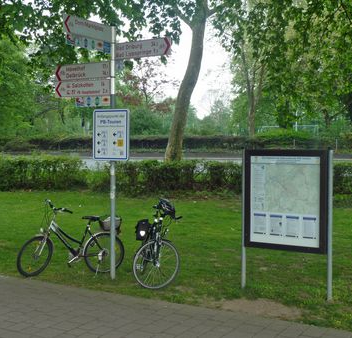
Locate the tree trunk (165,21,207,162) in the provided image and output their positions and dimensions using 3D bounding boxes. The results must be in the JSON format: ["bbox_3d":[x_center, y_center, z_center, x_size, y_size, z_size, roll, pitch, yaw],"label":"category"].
[{"bbox_3d":[0.330,-2.150,20.000,1.400,5.900,0.800,0,2,0],"label":"tree trunk"}]

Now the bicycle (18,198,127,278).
[{"bbox_3d":[-1.630,1.085,9.080,1.710,1.190,0.600,0,2,-16],"label":"bicycle"}]

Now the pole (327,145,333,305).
[{"bbox_3d":[2.045,0.750,7.570,0.060,2.000,0.060,2,3,27],"label":"pole"}]

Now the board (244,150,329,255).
[{"bbox_3d":[1.495,0.427,7.860,1.157,1.390,0.080,2,3,27],"label":"board"}]

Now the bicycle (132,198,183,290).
[{"bbox_3d":[-0.360,1.085,8.660,0.640,1.240,1.680,0,2,-13],"label":"bicycle"}]

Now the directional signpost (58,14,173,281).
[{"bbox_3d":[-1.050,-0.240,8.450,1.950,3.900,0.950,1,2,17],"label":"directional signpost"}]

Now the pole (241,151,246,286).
[{"bbox_3d":[0.968,0.712,8.150,0.060,1.980,0.060,2,3,27],"label":"pole"}]

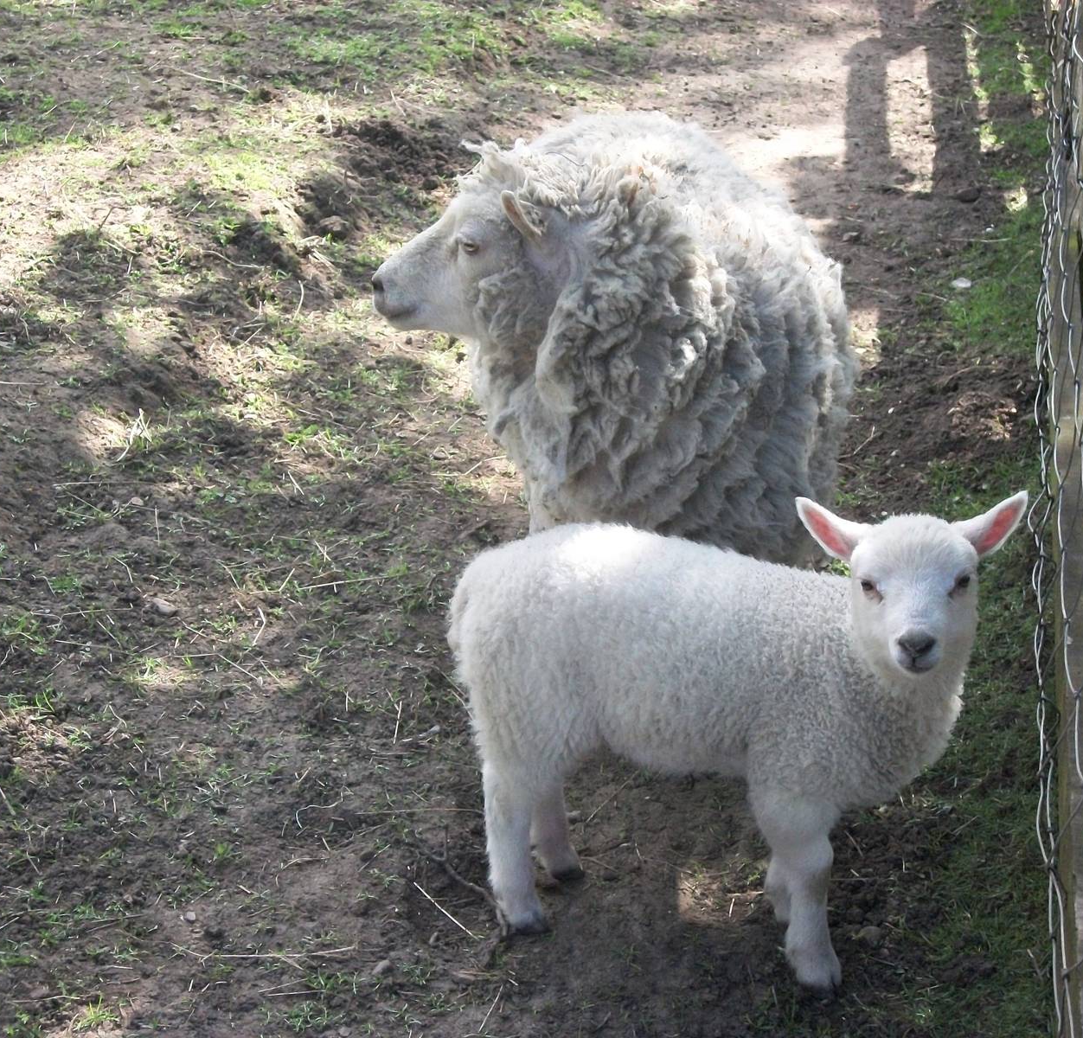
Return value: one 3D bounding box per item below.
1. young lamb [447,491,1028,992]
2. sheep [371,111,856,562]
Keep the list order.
[{"bbox_3d":[0.195,0.224,2.753,0.630,0.570,0.260,8,24,19],"label":"young lamb"},{"bbox_3d":[0.175,-0.239,3.605,0.520,0.770,0.950,10,24,22],"label":"sheep"}]

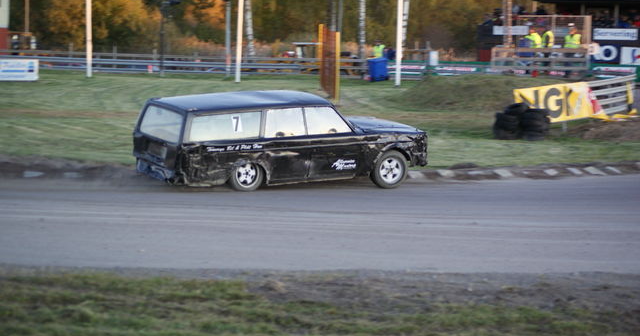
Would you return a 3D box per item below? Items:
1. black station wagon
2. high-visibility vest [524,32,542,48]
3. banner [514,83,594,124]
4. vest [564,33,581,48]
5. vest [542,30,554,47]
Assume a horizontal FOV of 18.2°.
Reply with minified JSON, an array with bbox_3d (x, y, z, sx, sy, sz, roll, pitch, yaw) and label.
[{"bbox_3d":[-0.585,-0.421,31.443,4.480,1.400,1.700,-2,7,-32],"label":"black station wagon"},{"bbox_3d":[6.824,-4.059,63.700,0.380,0.620,0.520,-1,5,-25],"label":"high-visibility vest"},{"bbox_3d":[5.355,-1.482,46.000,0.080,0.830,3.700,4,5,36],"label":"banner"},{"bbox_3d":[8.109,-4.085,64.000,0.530,0.620,0.320,2,4,14],"label":"vest"},{"bbox_3d":[7.338,-4.127,64.000,0.340,0.620,0.480,0,4,-18],"label":"vest"}]

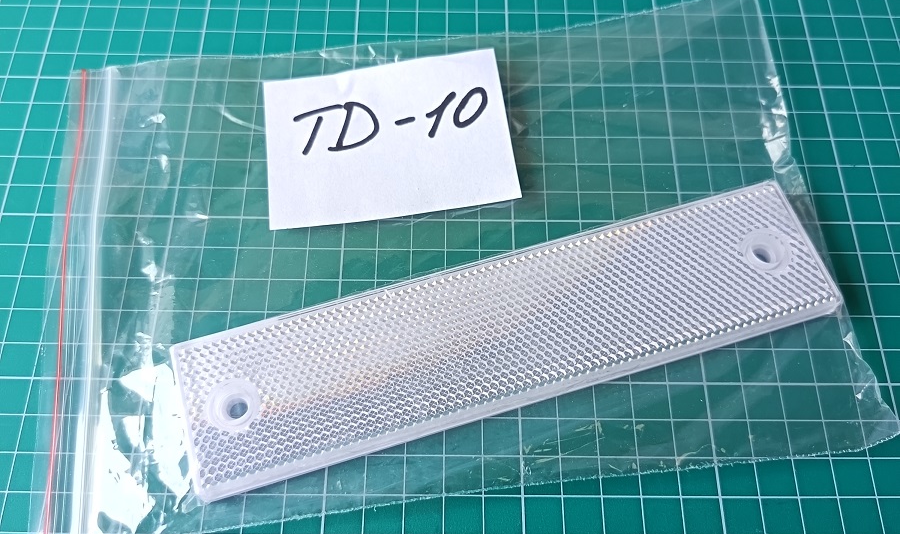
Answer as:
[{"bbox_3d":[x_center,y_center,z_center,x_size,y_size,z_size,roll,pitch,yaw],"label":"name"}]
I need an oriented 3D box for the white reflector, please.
[{"bbox_3d":[0.017,0.017,0.228,0.179,0.007,0.042,-15,65,-8],"label":"white reflector"}]

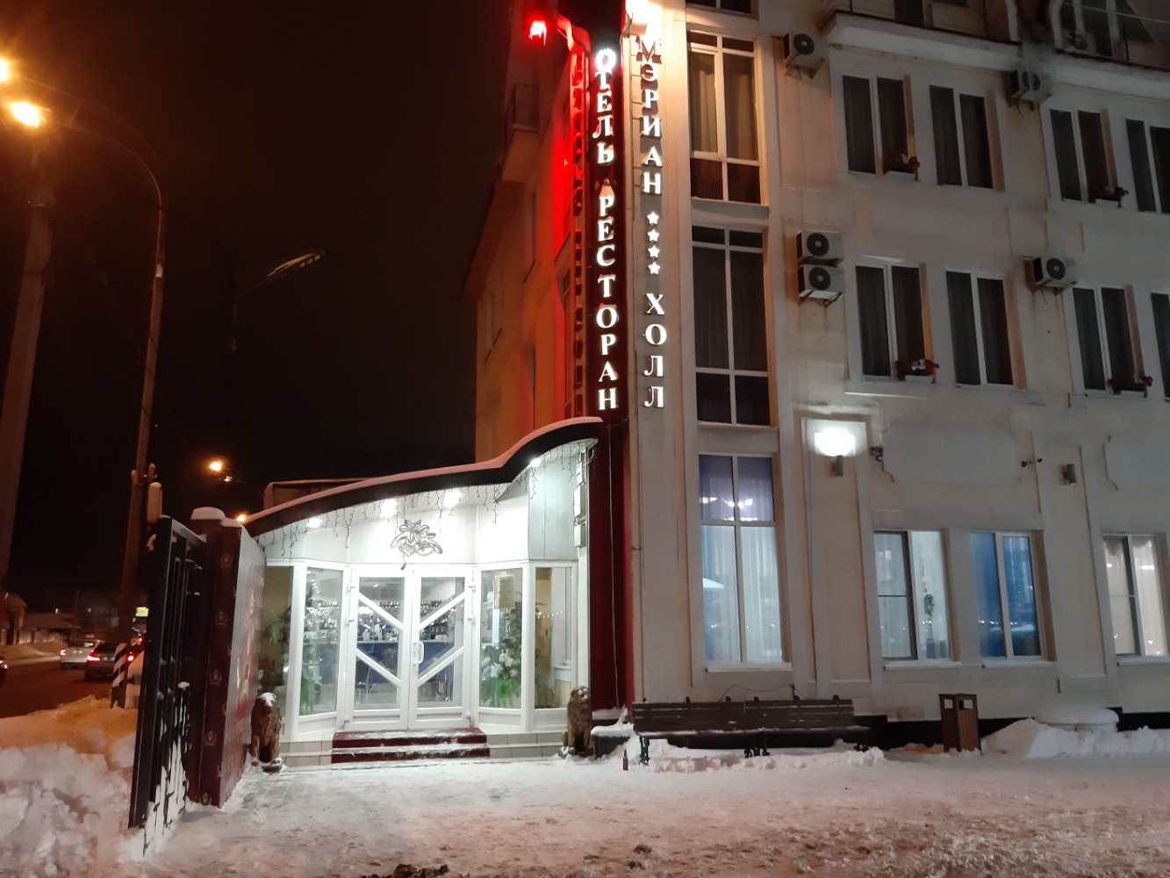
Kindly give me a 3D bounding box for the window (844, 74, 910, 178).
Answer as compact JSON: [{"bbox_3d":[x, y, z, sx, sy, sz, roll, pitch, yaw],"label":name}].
[{"bbox_3d":[4.814,-5.168,15.153,1.180,1.740,0.150,3,-12,-14],"label":"window"}]

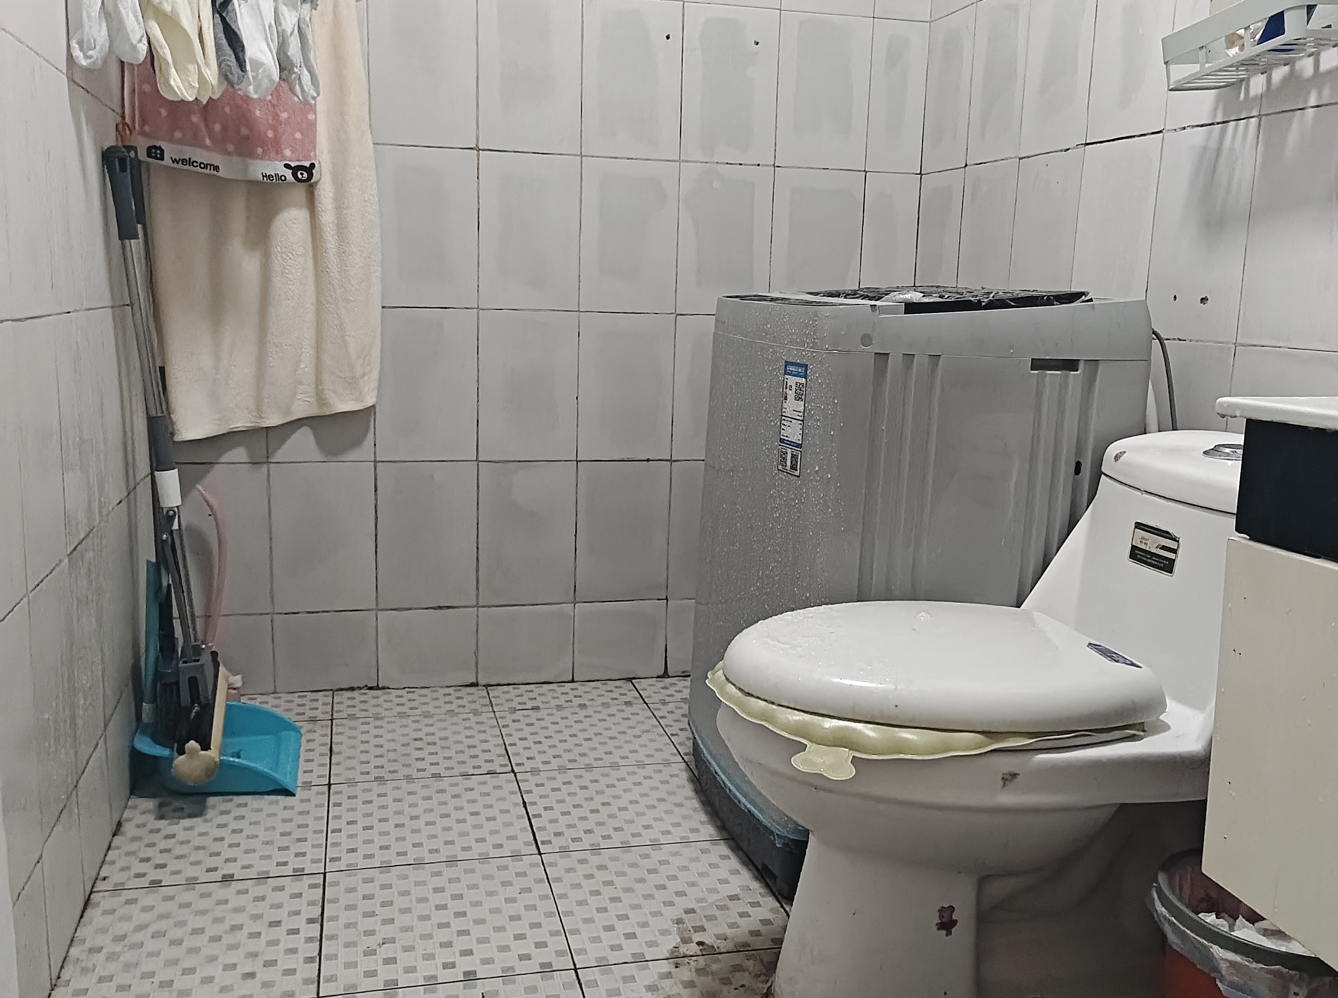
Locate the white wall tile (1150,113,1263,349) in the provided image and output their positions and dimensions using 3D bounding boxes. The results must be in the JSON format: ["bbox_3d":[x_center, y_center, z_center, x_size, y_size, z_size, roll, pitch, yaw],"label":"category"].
[{"bbox_3d":[0.757,-0.376,1.686,0.010,0.300,0.200,-1,11,-15],"label":"white wall tile"}]

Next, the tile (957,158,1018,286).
[{"bbox_3d":[0.605,-0.481,2.246,0.010,0.300,0.195,-1,11,-15],"label":"tile"}]

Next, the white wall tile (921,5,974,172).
[{"bbox_3d":[0.562,-0.811,2.373,0.010,0.300,0.185,-1,11,-15],"label":"white wall tile"}]

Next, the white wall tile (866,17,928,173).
[{"bbox_3d":[0.472,-0.828,2.449,0.124,0.300,0.010,-1,10,-14],"label":"white wall tile"}]

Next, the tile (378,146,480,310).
[{"bbox_3d":[-0.468,-0.519,2.277,0.199,0.299,0.010,-1,10,-14],"label":"tile"}]

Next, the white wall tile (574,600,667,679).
[{"bbox_3d":[-0.103,0.298,2.521,0.198,0.167,0.011,-1,10,-14],"label":"white wall tile"}]

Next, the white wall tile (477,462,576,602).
[{"bbox_3d":[-0.291,0.070,2.428,0.200,0.300,0.010,-1,11,-14],"label":"white wall tile"}]

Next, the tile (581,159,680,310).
[{"bbox_3d":[-0.080,-0.524,2.367,0.199,0.300,0.010,-1,10,-14],"label":"tile"}]

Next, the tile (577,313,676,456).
[{"bbox_3d":[-0.088,-0.229,2.427,0.198,0.299,0.011,-1,10,-14],"label":"tile"}]

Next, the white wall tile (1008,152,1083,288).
[{"bbox_3d":[0.656,-0.447,2.062,0.010,0.300,0.195,-1,11,-15],"label":"white wall tile"}]

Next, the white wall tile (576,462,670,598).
[{"bbox_3d":[-0.097,0.067,2.479,0.200,0.301,0.010,-1,11,-14],"label":"white wall tile"}]

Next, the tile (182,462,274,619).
[{"bbox_3d":[-0.869,0.081,2.282,0.194,0.301,0.010,-1,11,-14],"label":"tile"}]

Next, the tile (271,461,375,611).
[{"bbox_3d":[-0.678,0.077,2.334,0.199,0.299,0.010,-1,10,-14],"label":"tile"}]

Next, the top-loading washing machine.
[{"bbox_3d":[0.355,0.089,1.874,0.520,0.835,0.530,-1,11,-14],"label":"top-loading washing machine"}]

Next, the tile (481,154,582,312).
[{"bbox_3d":[-0.274,-0.521,2.321,0.200,0.300,0.010,-1,11,-14],"label":"tile"}]

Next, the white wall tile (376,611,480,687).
[{"bbox_3d":[-0.490,0.302,2.421,0.198,0.161,0.011,-1,10,-14],"label":"white wall tile"}]

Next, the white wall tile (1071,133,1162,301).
[{"bbox_3d":[0.708,-0.412,1.877,0.010,0.300,0.195,-1,11,-15],"label":"white wall tile"}]

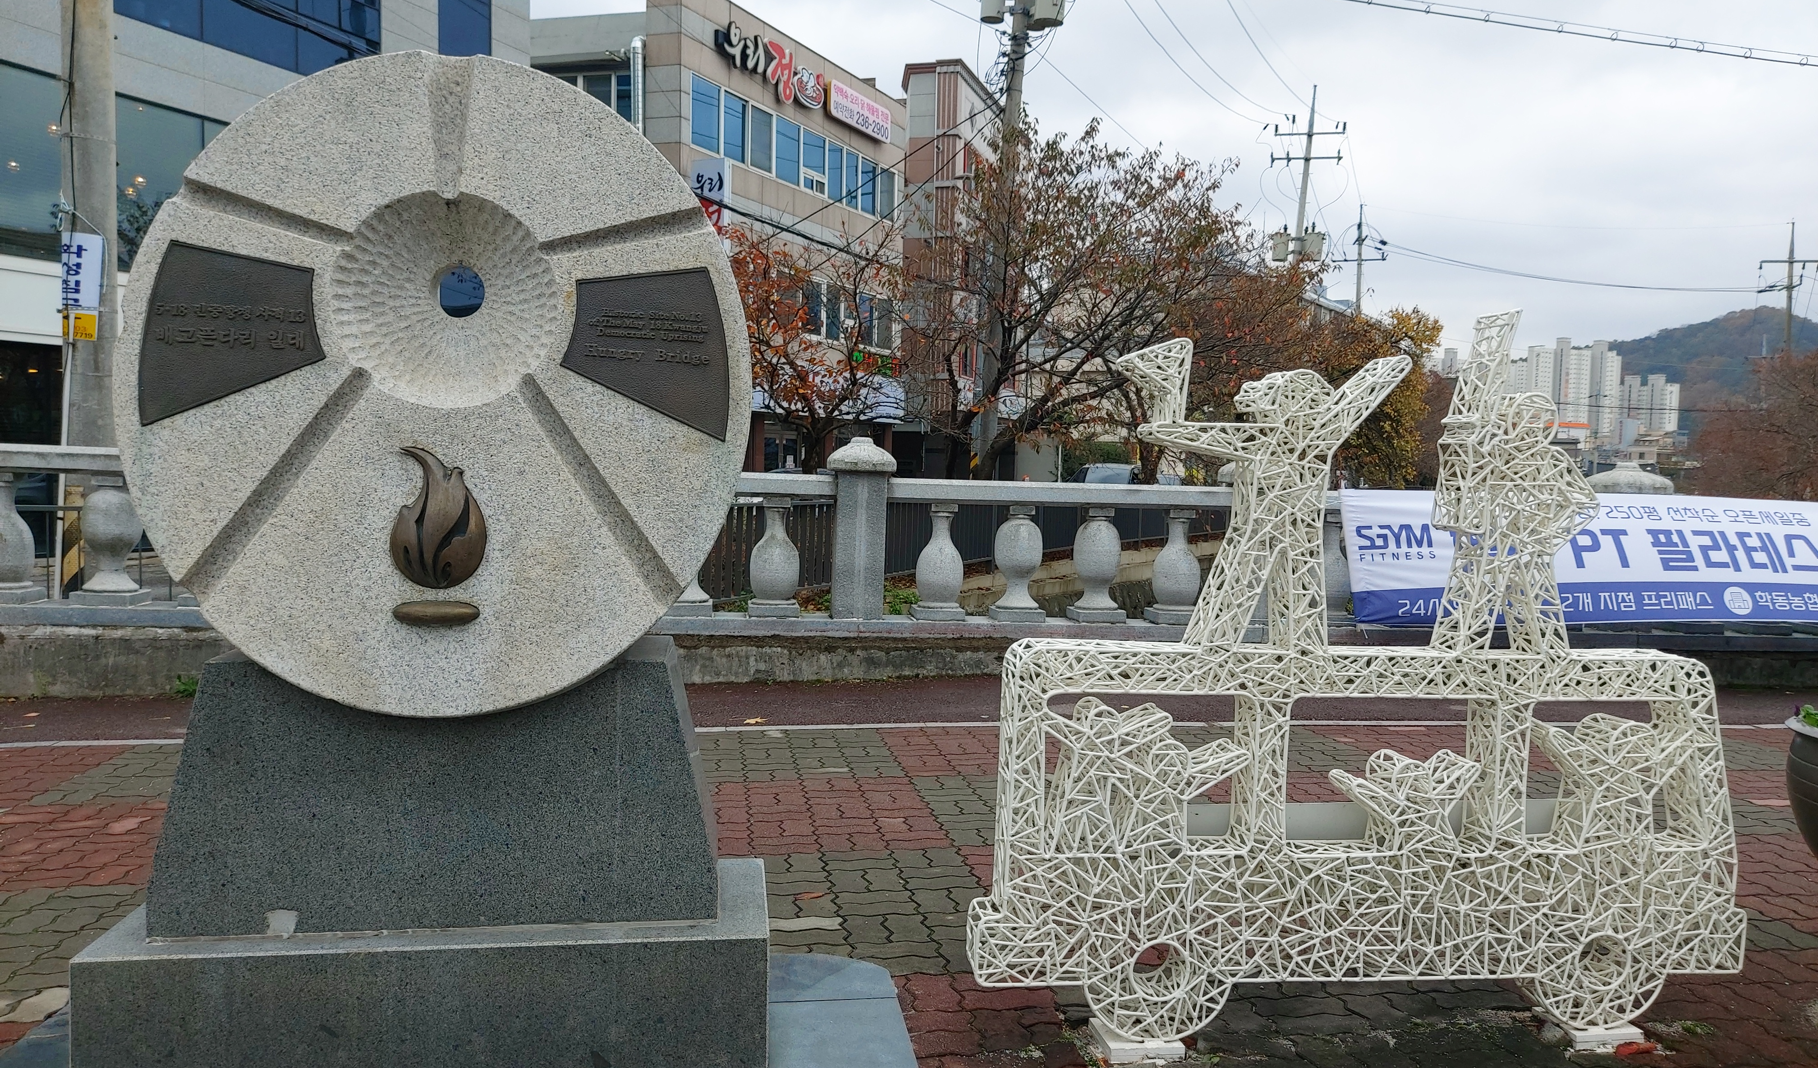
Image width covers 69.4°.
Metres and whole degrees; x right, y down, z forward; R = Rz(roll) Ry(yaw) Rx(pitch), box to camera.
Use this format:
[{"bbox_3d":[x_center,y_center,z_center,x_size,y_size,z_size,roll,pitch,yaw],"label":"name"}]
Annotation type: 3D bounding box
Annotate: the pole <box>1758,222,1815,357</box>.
[{"bbox_3d":[40.625,-7.577,60.821,2.500,13.590,0.800,2,3,25],"label":"pole"}]

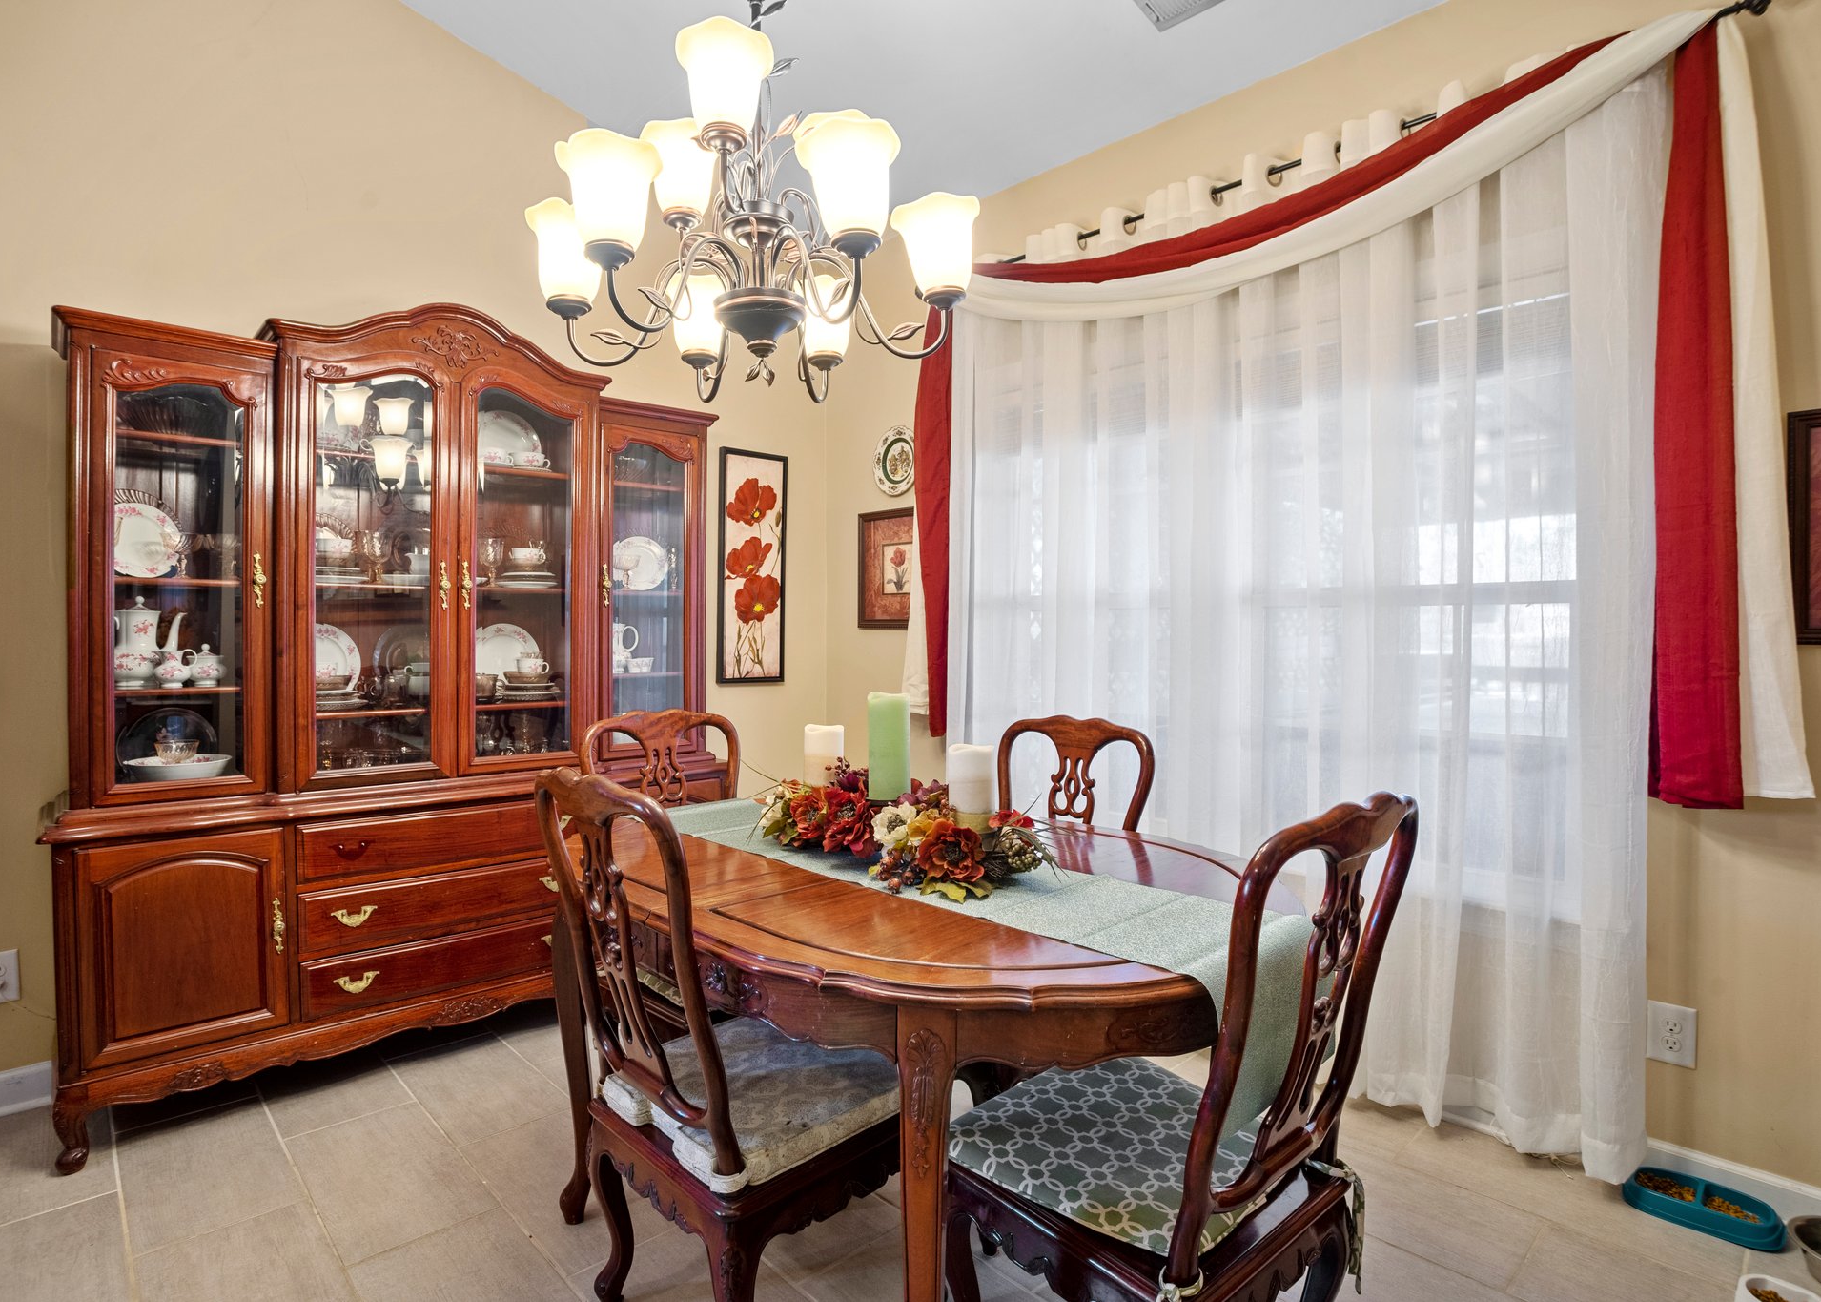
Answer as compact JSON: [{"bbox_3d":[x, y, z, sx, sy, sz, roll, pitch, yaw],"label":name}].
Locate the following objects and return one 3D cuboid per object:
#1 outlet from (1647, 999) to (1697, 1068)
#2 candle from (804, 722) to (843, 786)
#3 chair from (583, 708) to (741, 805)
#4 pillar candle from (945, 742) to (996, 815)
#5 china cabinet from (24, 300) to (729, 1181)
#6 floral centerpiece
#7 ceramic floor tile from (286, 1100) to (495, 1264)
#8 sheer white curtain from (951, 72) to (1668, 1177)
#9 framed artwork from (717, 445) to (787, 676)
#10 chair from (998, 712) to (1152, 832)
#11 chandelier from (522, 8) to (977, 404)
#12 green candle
[{"bbox_3d":[1.589,0.800,1.923,0.008,0.124,0.079,0,1,-44],"label":"outlet"},{"bbox_3d":[-0.167,0.230,1.829,0.075,0.150,0.075,0,1,-44],"label":"candle"},{"bbox_3d":[-0.475,0.644,2.233,0.490,0.975,0.560,0,1,-44],"label":"chair"},{"bbox_3d":[0.111,0.242,1.680,0.084,0.155,0.084,0,1,0],"label":"pillar candle"},{"bbox_3d":[-1.374,0.098,2.679,1.700,2.082,0.430,0,1,-44],"label":"china cabinet"},{"bbox_3d":[-0.020,0.296,1.673,0.290,0.160,0.570,0,1,-44],"label":"floral centerpiece"},{"bbox_3d":[-1.151,1.148,2.025,0.289,0.010,0.598,0,1,-44],"label":"ceramic floor tile"},{"bbox_3d":[0.857,-0.086,2.639,0.110,2.469,1.998,0,1,-44],"label":"sheer white curtain"},{"bbox_3d":[-0.620,-0.328,3.633,0.315,0.910,0.025,0,1,-44],"label":"framed artwork"},{"bbox_3d":[0.225,0.649,2.112,0.560,0.975,0.490,0,1,-44],"label":"chair"},{"bbox_3d":[-0.280,-0.795,1.622,0.780,0.720,0.780,0,1,-44],"label":"chandelier"},{"bbox_3d":[-0.042,0.190,1.840,0.084,0.206,0.084,0,1,0],"label":"green candle"}]

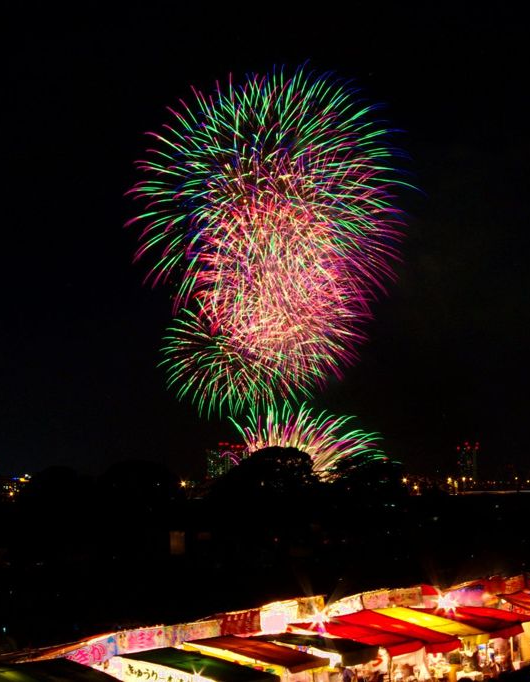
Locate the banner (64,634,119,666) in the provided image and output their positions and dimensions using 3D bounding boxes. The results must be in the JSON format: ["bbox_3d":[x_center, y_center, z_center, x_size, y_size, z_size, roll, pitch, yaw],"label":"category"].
[{"bbox_3d":[-4.715,8.459,73.053,0.120,0.660,3.600,-1,-3,18],"label":"banner"}]

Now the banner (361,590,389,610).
[{"bbox_3d":[3.982,9.351,96.313,0.120,0.650,3.400,-1,-3,20],"label":"banner"}]

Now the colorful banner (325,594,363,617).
[{"bbox_3d":[2.768,9.227,93.067,0.120,0.620,3.600,-1,-3,18],"label":"colorful banner"}]

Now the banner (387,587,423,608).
[{"bbox_3d":[5.240,9.566,99.678,0.120,0.650,3.800,-1,-3,20],"label":"banner"}]

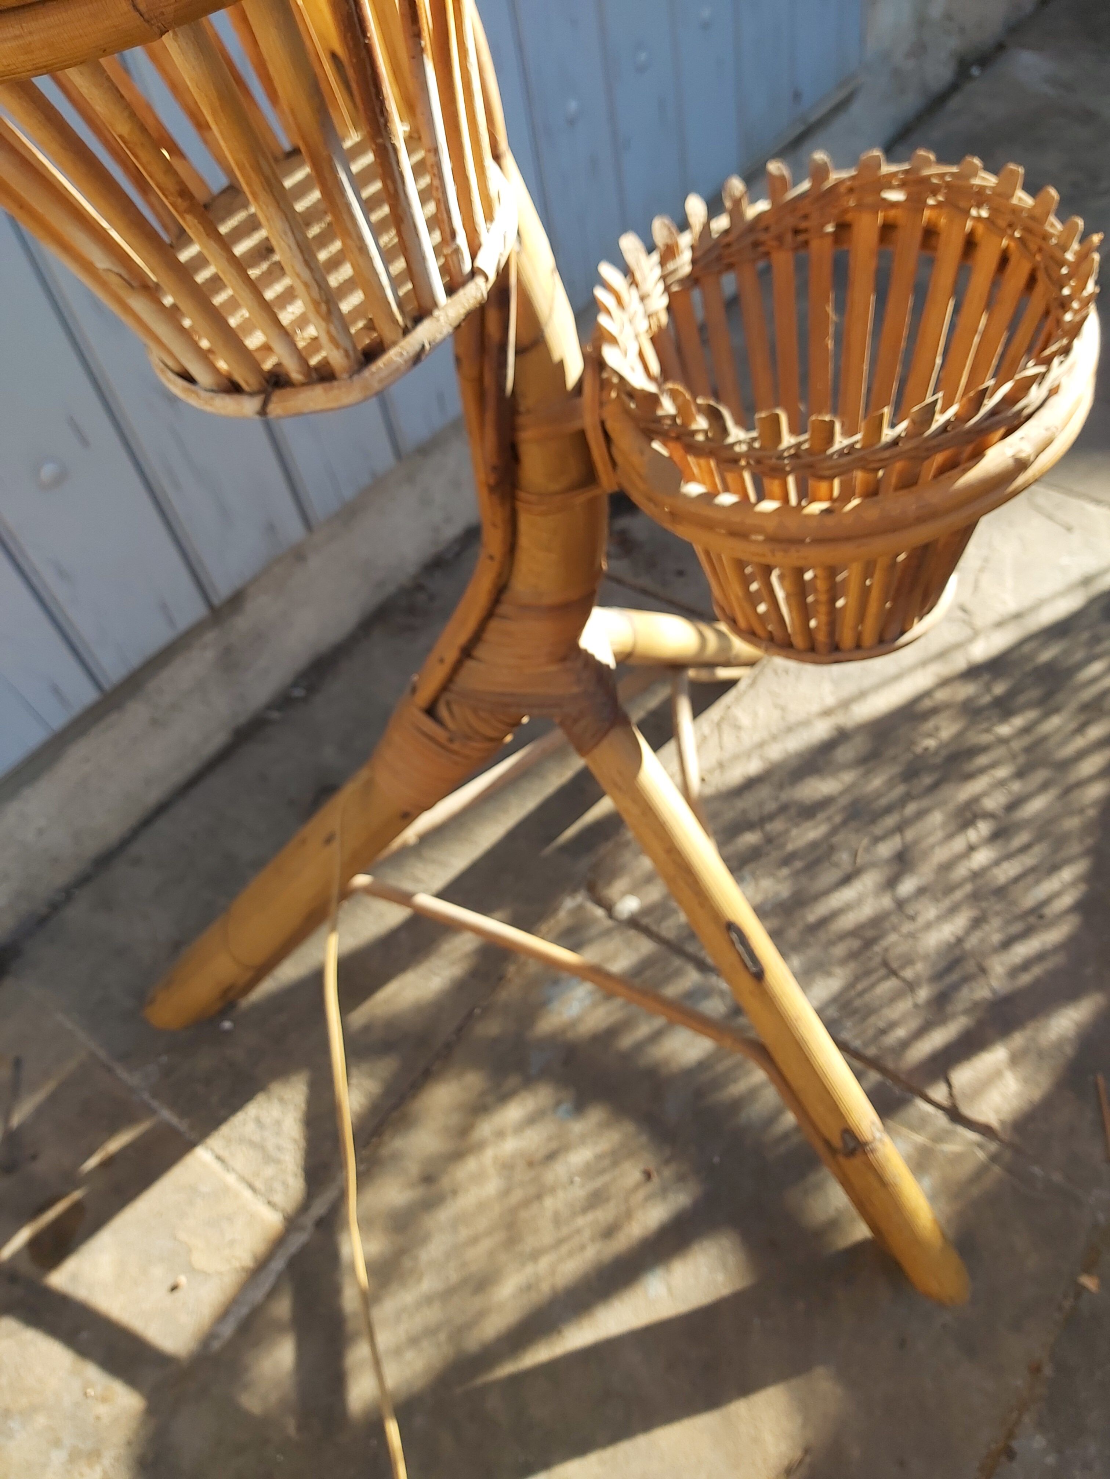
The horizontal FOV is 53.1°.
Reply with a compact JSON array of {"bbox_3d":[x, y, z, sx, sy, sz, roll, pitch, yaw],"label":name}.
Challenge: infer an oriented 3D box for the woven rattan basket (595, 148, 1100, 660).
[{"bbox_3d":[0.144,-0.157,0.578,0.229,0.188,0.229,-13,49,0],"label":"woven rattan basket"}]

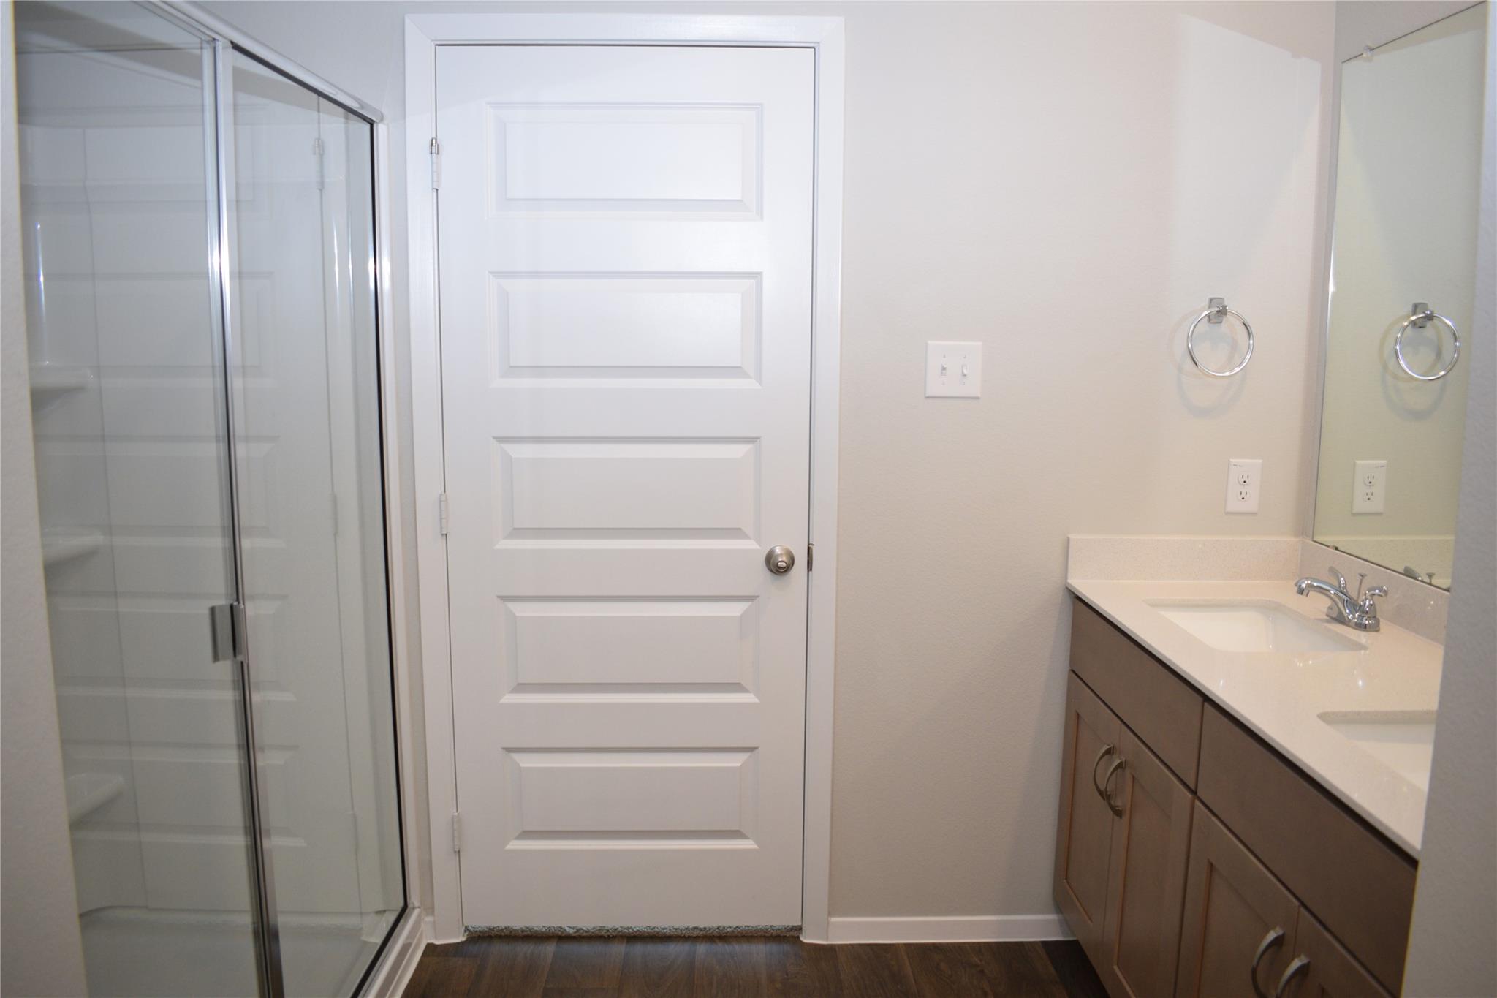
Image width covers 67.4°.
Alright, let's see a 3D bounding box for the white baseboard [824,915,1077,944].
[{"bbox_3d":[0.485,1.035,2.701,0.600,0.067,0.015,0,8,0],"label":"white baseboard"}]

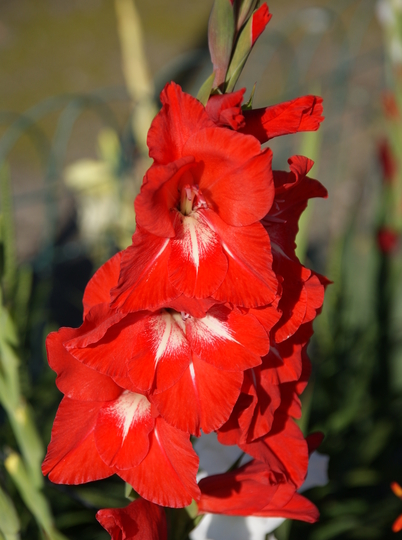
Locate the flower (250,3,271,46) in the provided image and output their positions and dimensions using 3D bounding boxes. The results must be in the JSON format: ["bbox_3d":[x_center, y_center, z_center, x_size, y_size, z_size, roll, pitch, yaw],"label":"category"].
[{"bbox_3d":[0.031,-0.126,1.530,0.012,0.021,0.012,2,13,-32],"label":"flower"}]

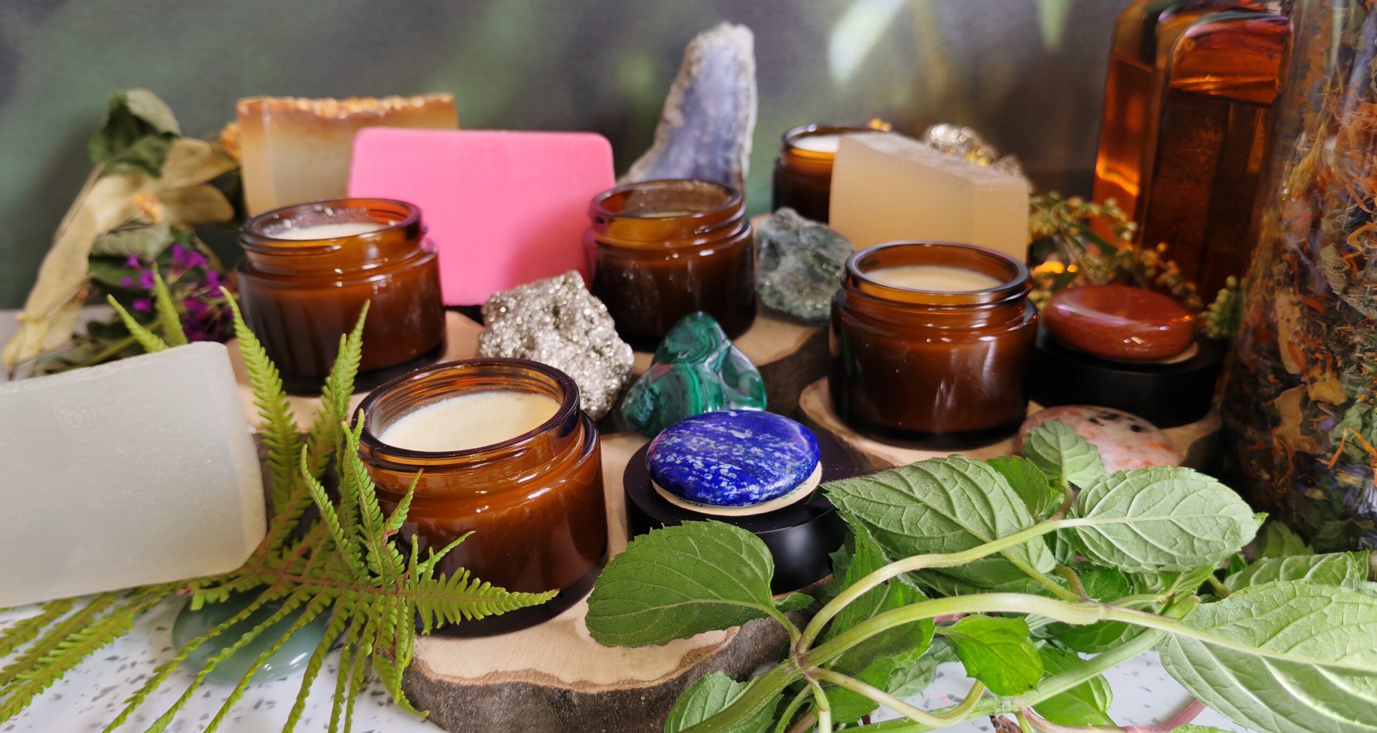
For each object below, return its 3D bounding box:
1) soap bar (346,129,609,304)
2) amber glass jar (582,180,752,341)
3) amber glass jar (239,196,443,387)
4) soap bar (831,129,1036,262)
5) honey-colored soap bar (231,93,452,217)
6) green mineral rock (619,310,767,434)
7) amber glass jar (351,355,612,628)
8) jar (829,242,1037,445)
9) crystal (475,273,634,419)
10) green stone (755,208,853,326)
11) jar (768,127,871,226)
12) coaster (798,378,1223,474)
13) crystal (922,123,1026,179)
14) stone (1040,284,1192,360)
[{"bbox_3d":[-0.069,-0.050,0.375,0.091,0.061,0.023,0,-7,0],"label":"soap bar"},{"bbox_3d":[-0.006,-0.035,0.362,0.057,0.046,0.057,-2,24,1],"label":"amber glass jar"},{"bbox_3d":[-0.096,-0.021,0.301,0.054,0.042,0.054,-7,24,-16],"label":"amber glass jar"},{"bbox_3d":[0.083,-0.046,0.384,0.022,0.059,0.079,-10,24,-22],"label":"soap bar"},{"bbox_3d":[-0.123,-0.065,0.400,0.074,0.067,0.025,0,16,5],"label":"honey-colored soap bar"},{"bbox_3d":[0.002,0.005,0.315,0.041,0.033,0.026,-3,25,0],"label":"green mineral rock"},{"bbox_3d":[-0.048,0.029,0.251,0.057,0.046,0.057,-3,25,0],"label":"amber glass jar"},{"bbox_3d":[0.070,-0.007,0.308,0.057,0.046,0.057,0,22,0],"label":"jar"},{"bbox_3d":[-0.040,-0.005,0.323,0.046,0.039,0.035,-3,25,0],"label":"crystal"},{"bbox_3d":[0.038,-0.033,0.356,0.034,0.032,0.028,2,23,5],"label":"green stone"},{"bbox_3d":[0.064,-0.073,0.451,0.057,0.046,0.057,-2,27,1],"label":"jar"},{"bbox_3d":[0.091,0.015,0.307,0.118,0.012,0.099,3,23,9],"label":"coaster"},{"bbox_3d":[0.111,-0.079,0.417,0.043,0.035,0.036,3,23,9],"label":"crystal"},{"bbox_3d":[0.119,-0.012,0.296,0.042,0.018,0.035,5,23,14],"label":"stone"}]

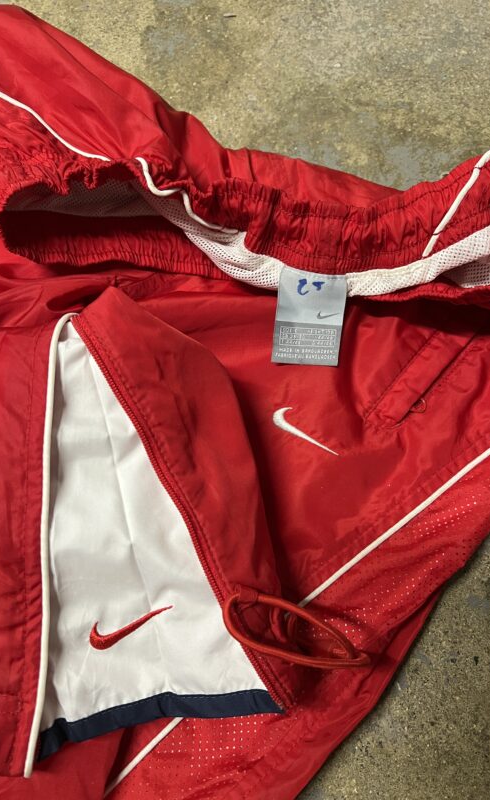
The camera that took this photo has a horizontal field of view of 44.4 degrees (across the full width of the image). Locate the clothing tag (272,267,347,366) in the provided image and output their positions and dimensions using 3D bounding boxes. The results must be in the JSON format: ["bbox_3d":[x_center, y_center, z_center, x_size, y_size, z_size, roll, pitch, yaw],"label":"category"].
[{"bbox_3d":[0.044,-0.057,0.412,0.045,0.008,0.066,6,87,0],"label":"clothing tag"}]

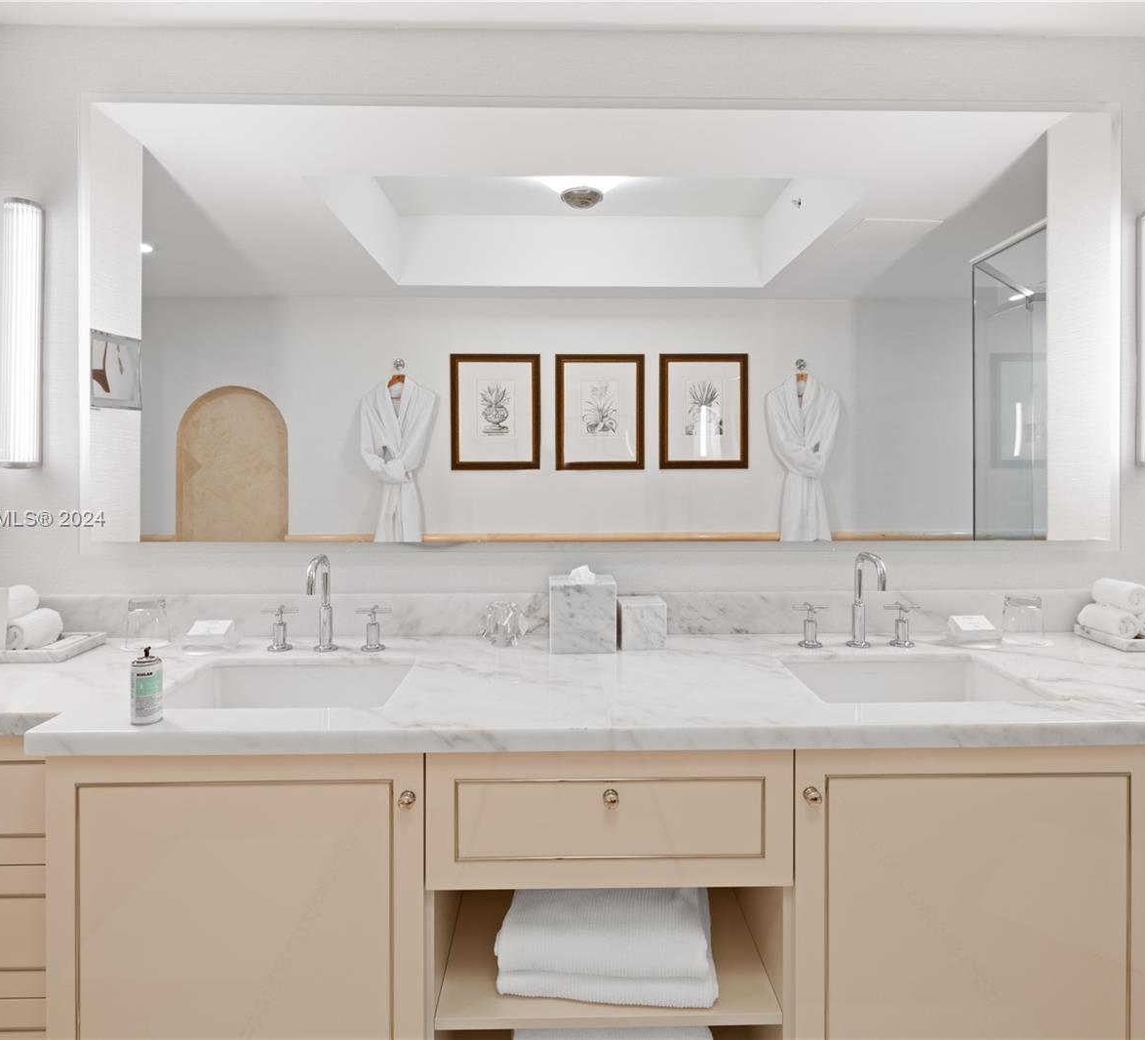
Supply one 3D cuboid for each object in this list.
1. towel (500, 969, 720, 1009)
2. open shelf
[{"bbox_3d":[0.073,0.785,1.327,0.375,0.050,0.310,0,3,5],"label":"towel"},{"bbox_3d":[0.053,0.685,1.385,0.566,0.240,0.520,0,3,-1],"label":"open shelf"}]

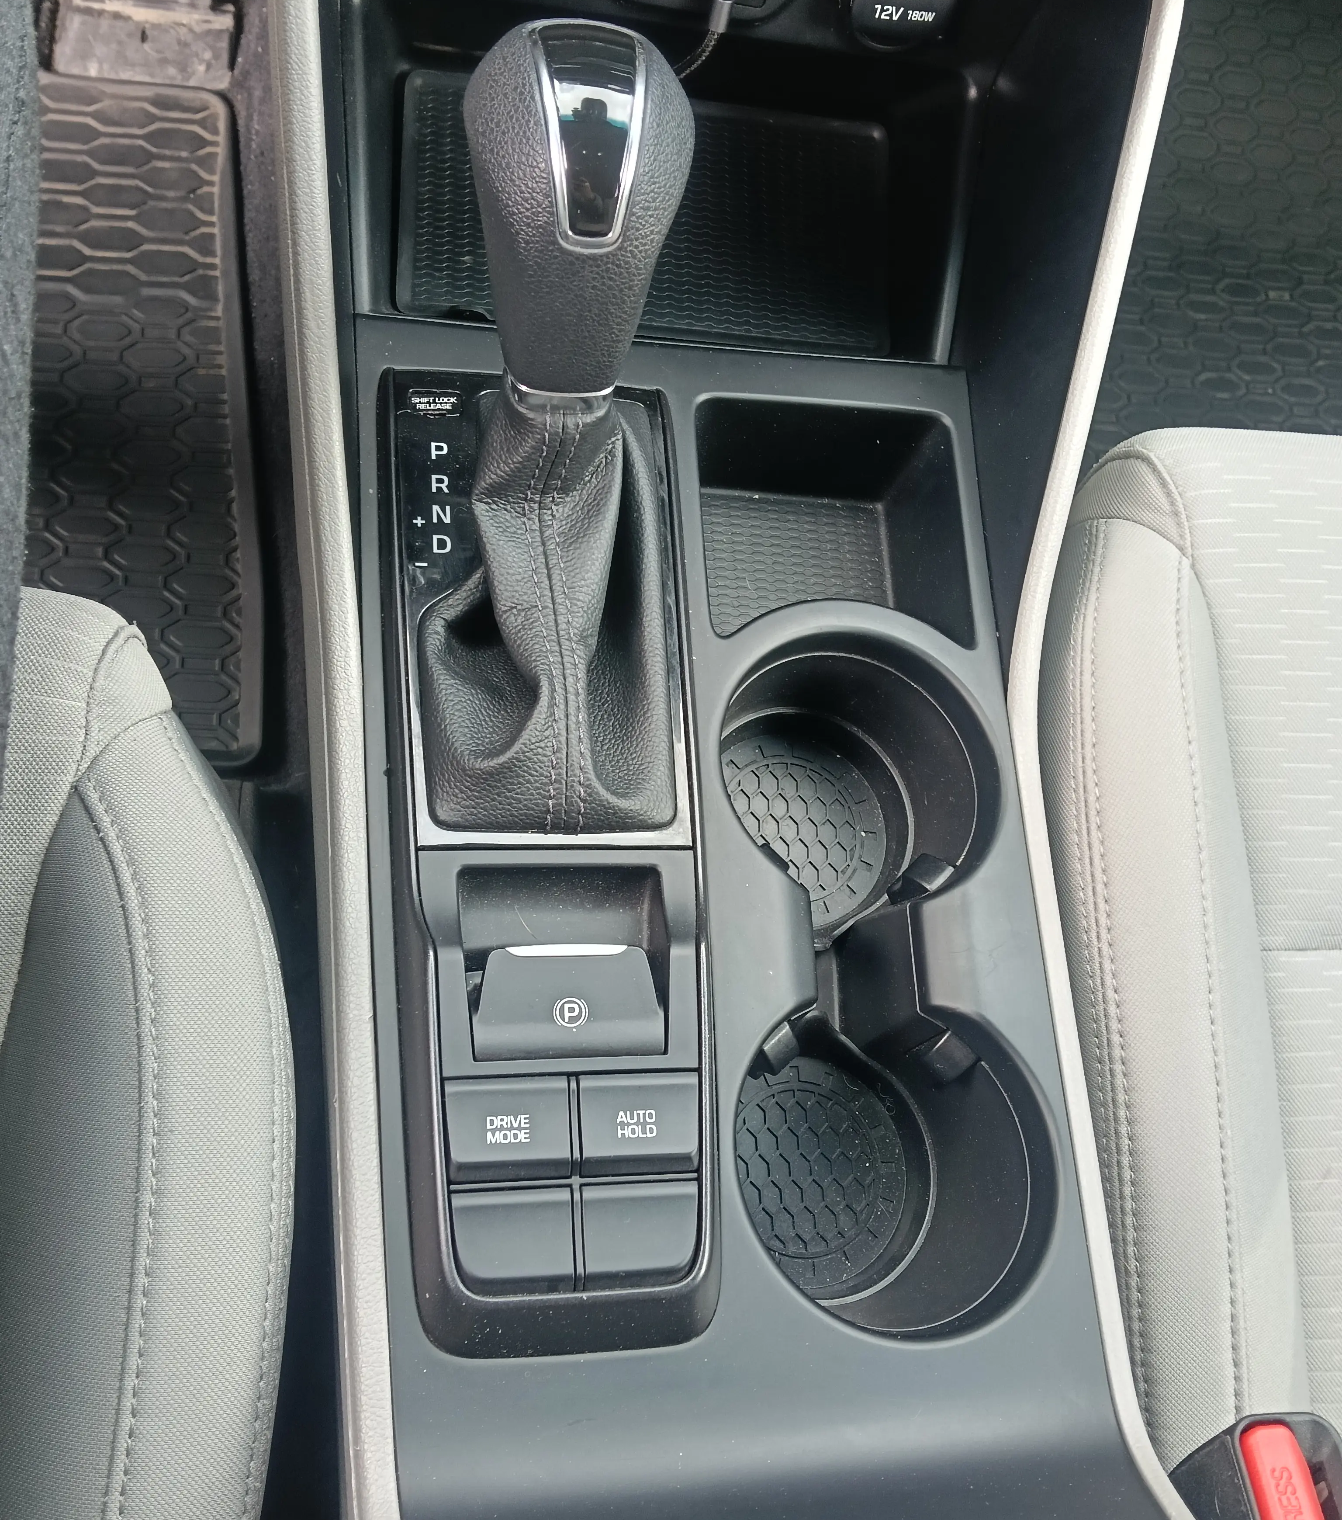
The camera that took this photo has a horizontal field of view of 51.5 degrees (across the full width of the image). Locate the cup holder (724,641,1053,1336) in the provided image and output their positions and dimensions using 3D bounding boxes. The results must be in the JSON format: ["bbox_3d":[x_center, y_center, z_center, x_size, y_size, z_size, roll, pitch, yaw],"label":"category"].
[{"bbox_3d":[0.050,0.066,0.416,0.090,0.064,0.202,1,67,-14],"label":"cup holder"}]

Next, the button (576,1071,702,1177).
[{"bbox_3d":[-0.008,0.093,0.356,0.031,0.010,0.025,1,67,-14],"label":"button"}]

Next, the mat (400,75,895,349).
[{"bbox_3d":[-0.005,-0.188,0.482,0.173,0.006,0.090,1,82,-14],"label":"mat"}]

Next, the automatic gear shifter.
[{"bbox_3d":[-0.021,-0.079,0.344,0.072,0.149,0.149,1,67,-14],"label":"automatic gear shifter"}]

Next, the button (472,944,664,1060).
[{"bbox_3d":[-0.028,0.064,0.363,0.050,0.017,0.030,1,67,-14],"label":"button"}]

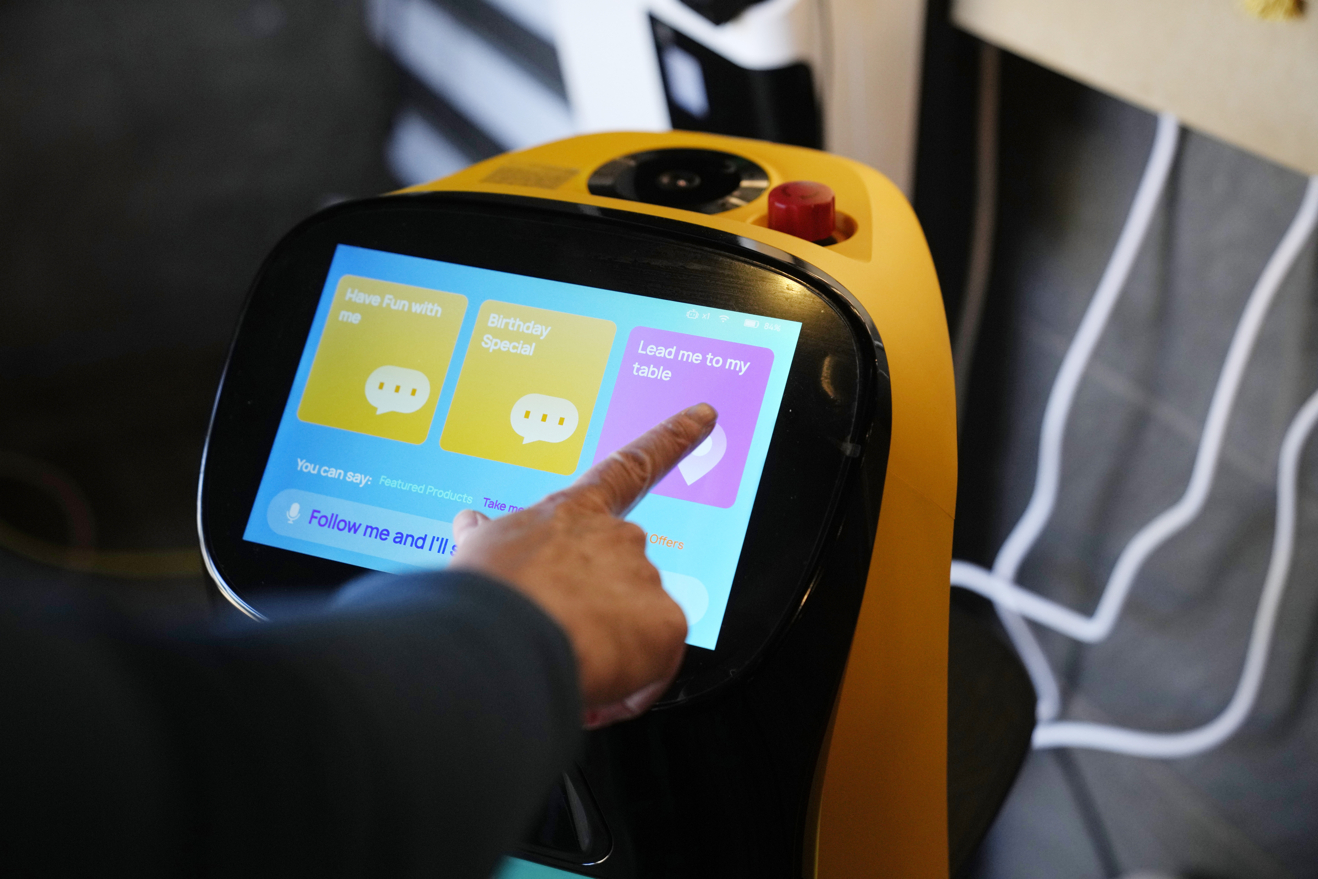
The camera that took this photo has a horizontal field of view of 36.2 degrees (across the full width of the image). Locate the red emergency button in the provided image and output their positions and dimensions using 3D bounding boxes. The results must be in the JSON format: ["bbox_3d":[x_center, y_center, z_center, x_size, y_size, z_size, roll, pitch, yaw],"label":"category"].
[{"bbox_3d":[0.063,-0.100,0.884,0.029,0.018,0.029,-1,30,1],"label":"red emergency button"}]

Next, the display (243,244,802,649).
[{"bbox_3d":[-0.058,-0.001,0.835,0.217,0.136,0.011,11,-12,21],"label":"display"}]

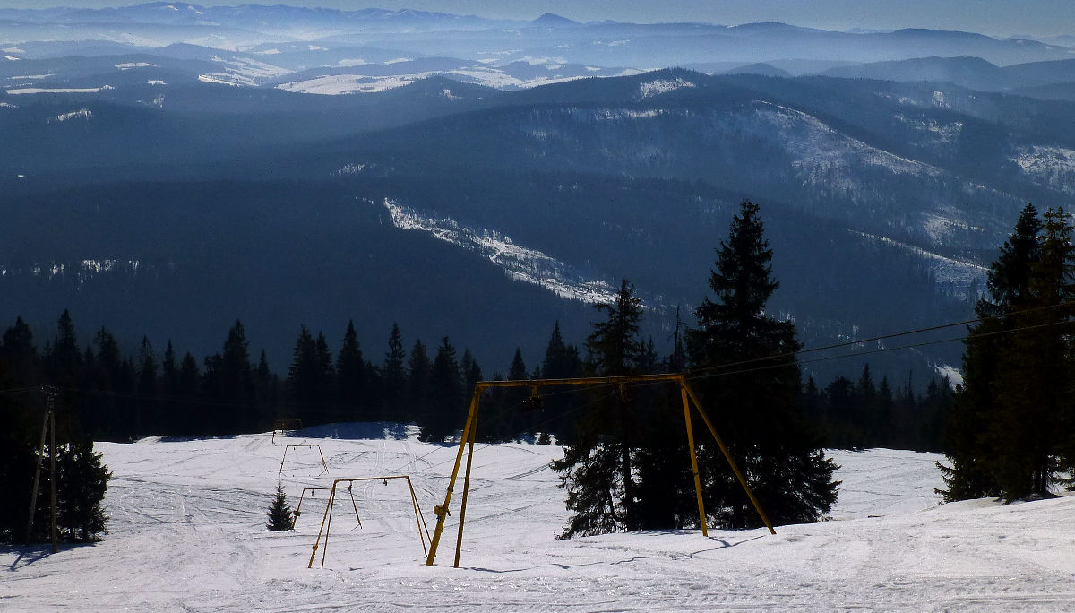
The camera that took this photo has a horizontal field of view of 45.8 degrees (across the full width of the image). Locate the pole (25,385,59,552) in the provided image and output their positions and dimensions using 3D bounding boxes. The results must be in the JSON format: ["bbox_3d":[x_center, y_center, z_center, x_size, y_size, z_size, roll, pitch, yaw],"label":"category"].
[{"bbox_3d":[-24.101,7.896,62.000,1.650,8.600,1.200,2,13,0],"label":"pole"}]

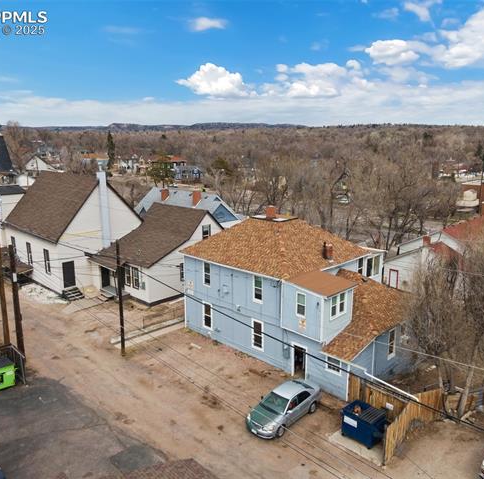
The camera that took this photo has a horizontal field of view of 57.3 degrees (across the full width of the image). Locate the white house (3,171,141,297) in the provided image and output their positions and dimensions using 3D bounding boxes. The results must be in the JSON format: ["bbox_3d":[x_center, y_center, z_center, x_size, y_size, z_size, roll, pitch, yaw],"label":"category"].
[{"bbox_3d":[-18.308,-1.939,47.633,13.685,10.990,9.435,12,17,43],"label":"white house"}]

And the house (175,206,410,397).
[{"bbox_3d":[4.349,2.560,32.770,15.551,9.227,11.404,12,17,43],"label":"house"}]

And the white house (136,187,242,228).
[{"bbox_3d":[-7.978,-3.583,64.046,12.649,7.568,10.057,12,17,43],"label":"white house"}]

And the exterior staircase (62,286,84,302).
[{"bbox_3d":[-15.578,4.919,40.818,1.814,0.778,1.400,12,17,43],"label":"exterior staircase"}]

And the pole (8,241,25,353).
[{"bbox_3d":[-13.883,4.220,27.400,0.332,7.931,0.332,12,17,43],"label":"pole"}]

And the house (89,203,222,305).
[{"bbox_3d":[-7.327,0.739,43.912,8.190,7.776,11.197,12,17,43],"label":"house"}]

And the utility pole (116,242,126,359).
[{"bbox_3d":[-7.866,3.887,28.829,0.270,8.087,0.270,12,17,43],"label":"utility pole"}]

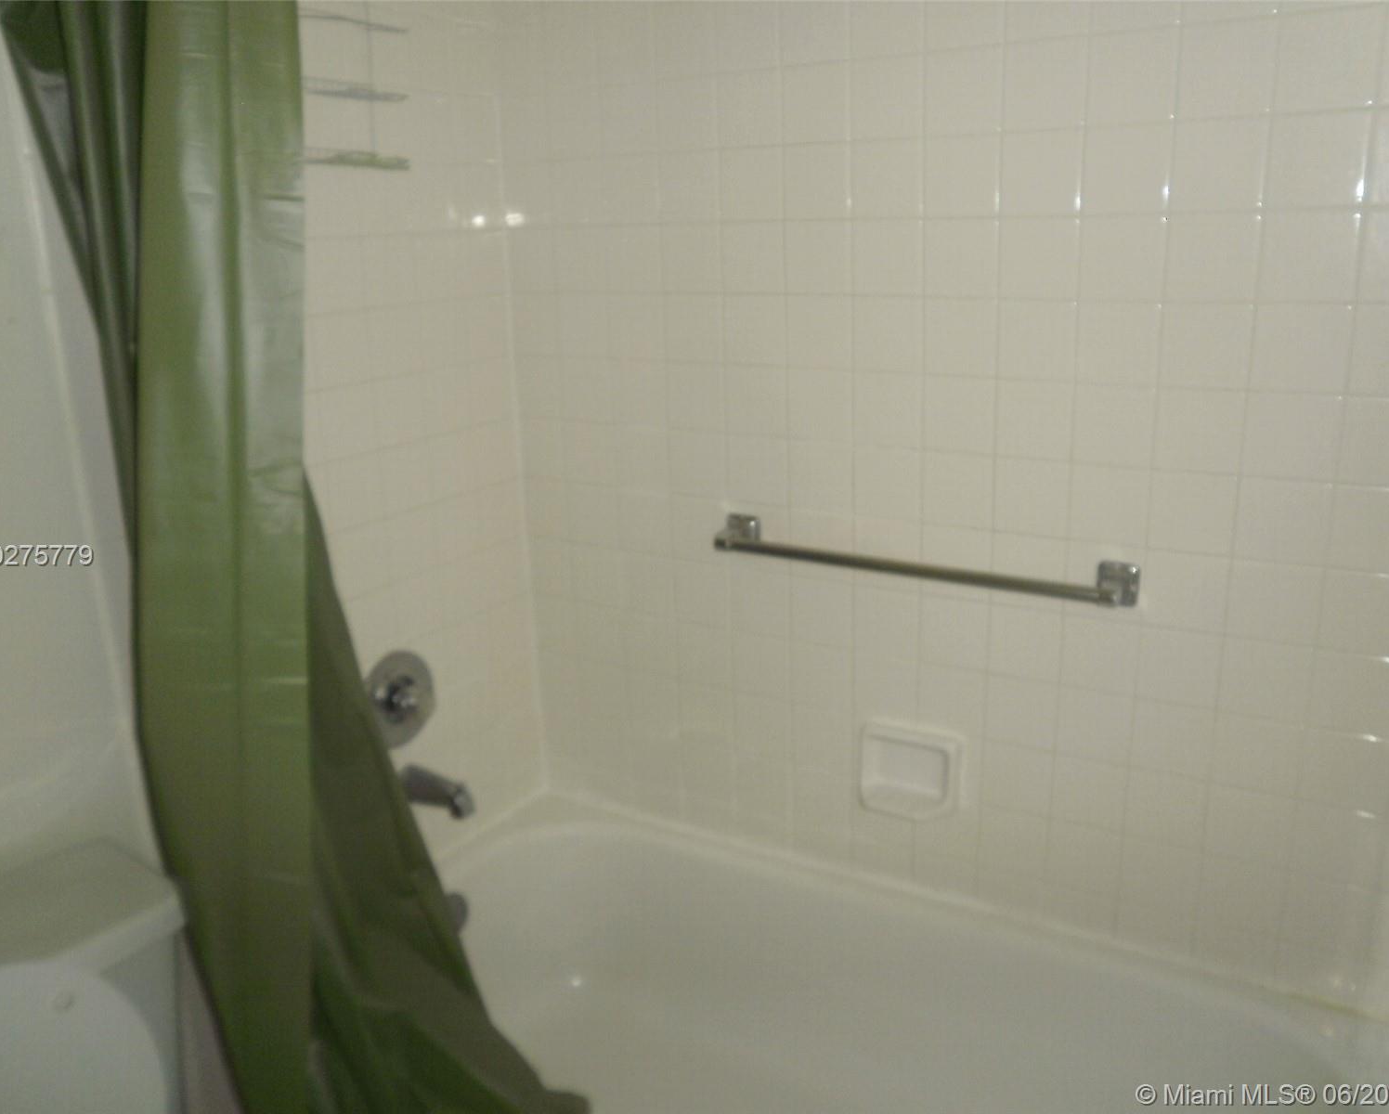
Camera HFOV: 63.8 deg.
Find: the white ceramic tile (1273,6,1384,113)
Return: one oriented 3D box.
[{"bbox_3d":[0.728,-0.568,1.283,0.108,0.108,0.009,8,20,31],"label":"white ceramic tile"}]

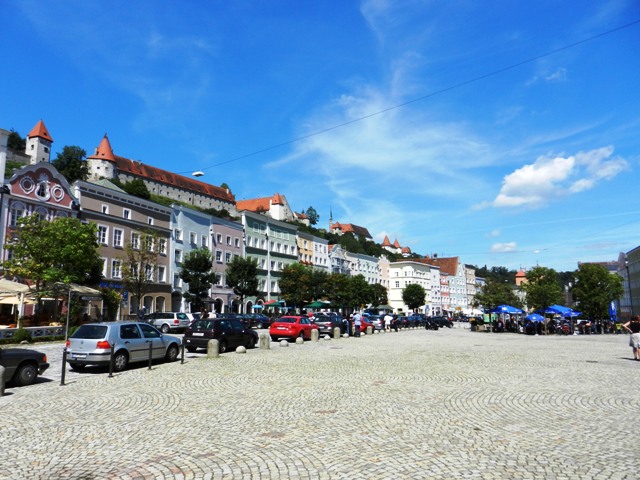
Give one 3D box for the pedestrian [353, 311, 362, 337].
[{"bbox_3d":[2.561,5.764,31.383,0.600,1.750,0.400,2,-9,-12],"label":"pedestrian"}]

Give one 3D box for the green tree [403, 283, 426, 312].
[{"bbox_3d":[17.276,11.426,84.498,4.200,6.900,4.200,-2,-9,11],"label":"green tree"}]

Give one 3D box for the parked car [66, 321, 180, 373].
[{"bbox_3d":[-6.450,3.520,15.730,1.740,1.450,4.150,-4,-9,20],"label":"parked car"}]

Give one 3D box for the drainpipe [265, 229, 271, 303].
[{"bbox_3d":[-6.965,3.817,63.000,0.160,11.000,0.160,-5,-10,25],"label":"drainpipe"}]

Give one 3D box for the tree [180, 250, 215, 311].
[{"bbox_3d":[-11.725,4.738,44.605,3.500,7.900,3.500,0,-9,0],"label":"tree"}]

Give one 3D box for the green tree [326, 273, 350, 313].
[{"bbox_3d":[2.825,8.792,70.586,3.900,7.670,3.900,0,-9,0],"label":"green tree"}]

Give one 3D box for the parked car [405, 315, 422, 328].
[{"bbox_3d":[9.859,8.566,49.000,1.760,1.460,4.300,-5,-10,26],"label":"parked car"}]

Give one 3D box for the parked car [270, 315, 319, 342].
[{"bbox_3d":[-1.478,5.395,28.308,1.760,1.430,4.500,-3,-9,17],"label":"parked car"}]

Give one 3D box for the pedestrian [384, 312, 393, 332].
[{"bbox_3d":[5.748,6.853,38.400,0.520,1.740,0.360,-2,-9,10],"label":"pedestrian"}]

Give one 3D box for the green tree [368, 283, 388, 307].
[{"bbox_3d":[10.953,11.507,86.542,3.800,7.080,3.800,0,-9,0],"label":"green tree"}]

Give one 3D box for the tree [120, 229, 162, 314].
[{"bbox_3d":[-16.161,3.576,41.846,3.600,8.600,3.600,3,-9,-21],"label":"tree"}]

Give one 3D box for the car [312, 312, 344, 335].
[{"bbox_3d":[0.845,6.145,33.453,1.780,1.670,4.400,-3,-9,20],"label":"car"}]

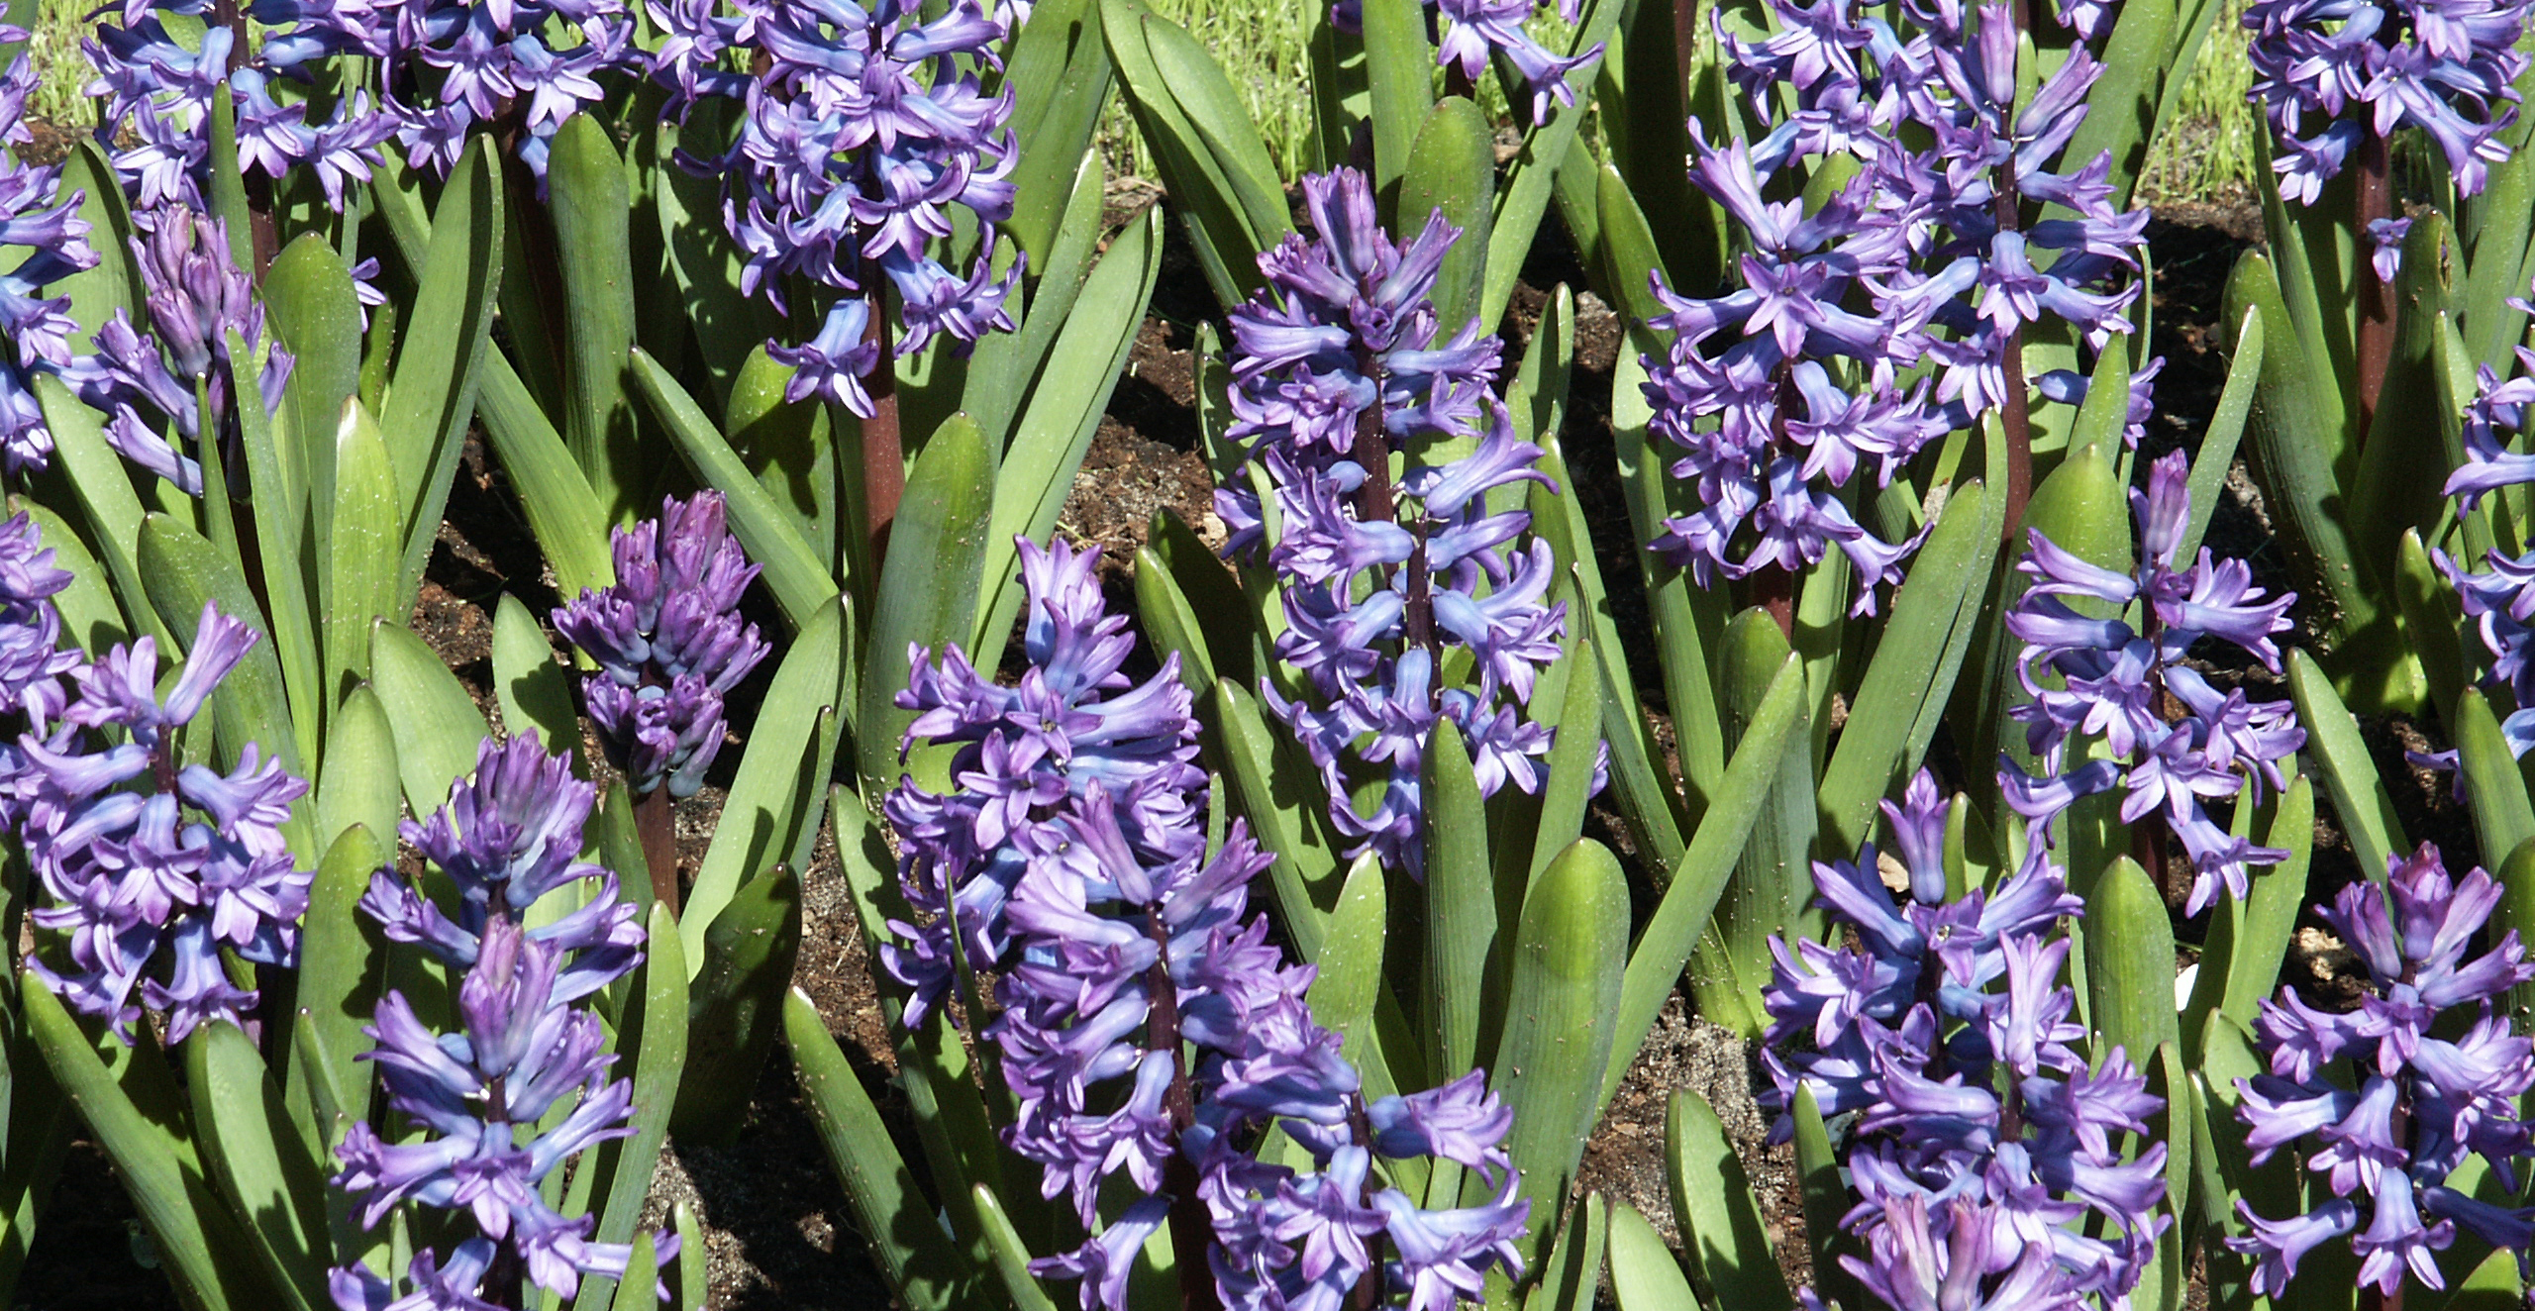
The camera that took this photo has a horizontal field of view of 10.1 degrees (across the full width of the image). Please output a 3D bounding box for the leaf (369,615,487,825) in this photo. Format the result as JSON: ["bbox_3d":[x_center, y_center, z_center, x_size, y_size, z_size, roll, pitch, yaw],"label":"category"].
[{"bbox_3d":[-0.199,0.016,3.397,0.022,0.059,0.012,-13,25,6],"label":"leaf"}]

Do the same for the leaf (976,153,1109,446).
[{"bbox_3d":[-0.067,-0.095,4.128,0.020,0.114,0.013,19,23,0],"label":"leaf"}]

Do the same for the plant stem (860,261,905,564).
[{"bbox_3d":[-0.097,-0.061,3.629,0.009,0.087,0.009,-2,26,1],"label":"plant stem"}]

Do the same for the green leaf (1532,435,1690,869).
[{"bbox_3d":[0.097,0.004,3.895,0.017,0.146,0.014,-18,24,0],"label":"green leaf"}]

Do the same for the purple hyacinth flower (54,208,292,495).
[{"bbox_3d":[-0.306,-0.085,4.024,0.062,0.078,0.060,-6,25,3],"label":"purple hyacinth flower"}]

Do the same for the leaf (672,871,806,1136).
[{"bbox_3d":[-0.142,0.094,3.837,0.029,0.091,0.020,11,30,-5],"label":"leaf"}]

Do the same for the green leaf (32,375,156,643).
[{"bbox_3d":[-0.322,-0.034,4.000,0.018,0.102,0.014,-17,26,9],"label":"green leaf"}]

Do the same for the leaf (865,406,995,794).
[{"bbox_3d":[-0.094,-0.013,3.988,0.031,0.129,0.016,7,34,-3],"label":"leaf"}]

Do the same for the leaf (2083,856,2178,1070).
[{"bbox_3d":[0.198,0.072,3.291,0.020,0.062,0.012,0,26,0],"label":"leaf"}]

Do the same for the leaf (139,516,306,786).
[{"bbox_3d":[-0.286,0.003,3.975,0.027,0.101,0.016,-18,28,9],"label":"leaf"}]

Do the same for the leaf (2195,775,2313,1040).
[{"bbox_3d":[0.233,0.059,3.379,0.017,0.073,0.012,15,25,-7],"label":"leaf"}]

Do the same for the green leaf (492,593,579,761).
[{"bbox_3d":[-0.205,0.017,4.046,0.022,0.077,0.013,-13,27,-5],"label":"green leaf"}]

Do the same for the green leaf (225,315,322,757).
[{"bbox_3d":[-0.279,-0.029,4.039,0.012,0.144,0.014,-7,28,3],"label":"green leaf"}]

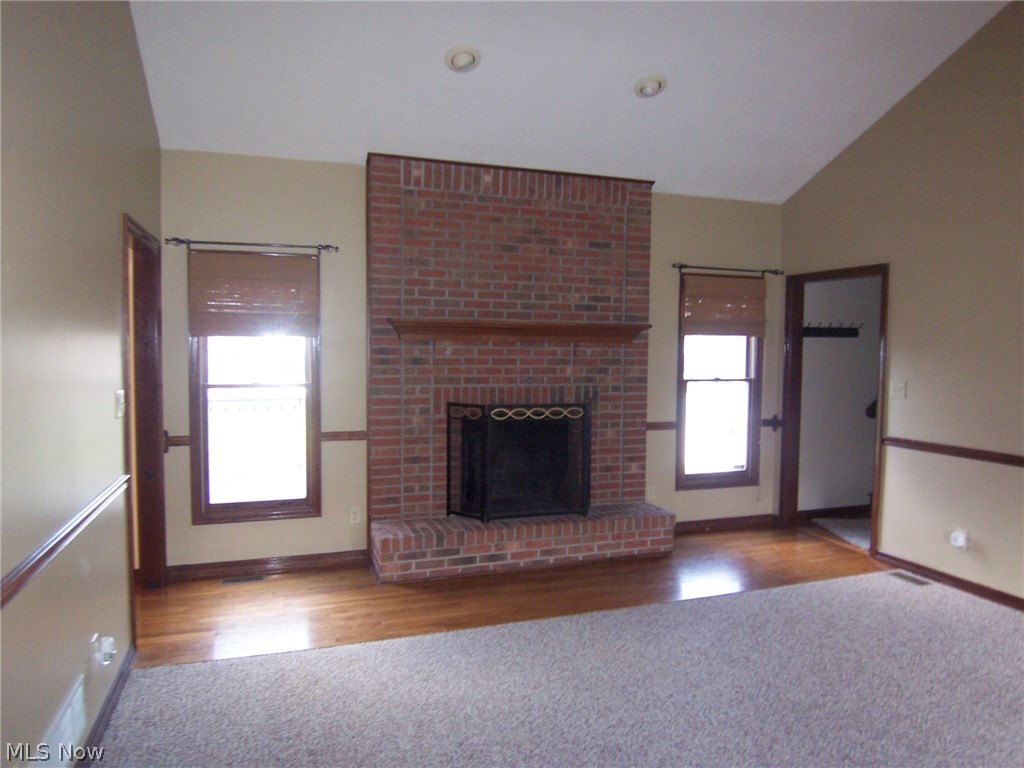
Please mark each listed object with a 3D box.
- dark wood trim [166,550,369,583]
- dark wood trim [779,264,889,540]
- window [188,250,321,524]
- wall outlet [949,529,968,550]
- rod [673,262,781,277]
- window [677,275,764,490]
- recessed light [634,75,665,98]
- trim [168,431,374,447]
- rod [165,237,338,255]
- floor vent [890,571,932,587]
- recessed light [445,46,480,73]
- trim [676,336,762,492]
[{"bbox_3d":[-1.595,1.213,4.534,1.260,0.115,0.025,-1,3,-18],"label":"dark wood trim"},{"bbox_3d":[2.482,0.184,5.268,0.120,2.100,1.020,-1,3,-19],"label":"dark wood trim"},{"bbox_3d":[-1.654,0.024,4.426,0.790,1.750,0.100,-1,3,-19],"label":"window"},{"bbox_3d":[2.778,0.966,4.224,0.042,0.116,0.072,-1,3,-19],"label":"wall outlet"},{"bbox_3d":[1.750,-0.916,5.465,1.064,0.055,0.080,-1,3,-19],"label":"rod"},{"bbox_3d":[1.699,-0.009,5.586,0.810,1.740,0.090,-1,3,-18],"label":"window"},{"bbox_3d":[0.854,-1.842,4.205,0.205,0.050,0.205,-1,-20,-18],"label":"recessed light"},{"bbox_3d":[-1.571,0.359,4.439,1.230,0.062,0.025,-1,3,-19],"label":"trim"},{"bbox_3d":[-1.641,-0.873,4.346,1.030,0.070,0.090,-1,3,-18],"label":"rod"},{"bbox_3d":[2.646,1.298,4.559,0.110,0.020,0.270,-1,3,-18],"label":"floor vent"},{"bbox_3d":[-0.283,-1.849,3.854,0.197,0.050,0.197,-1,-23,-19],"label":"recessed light"},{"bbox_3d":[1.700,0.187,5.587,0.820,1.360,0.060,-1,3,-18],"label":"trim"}]

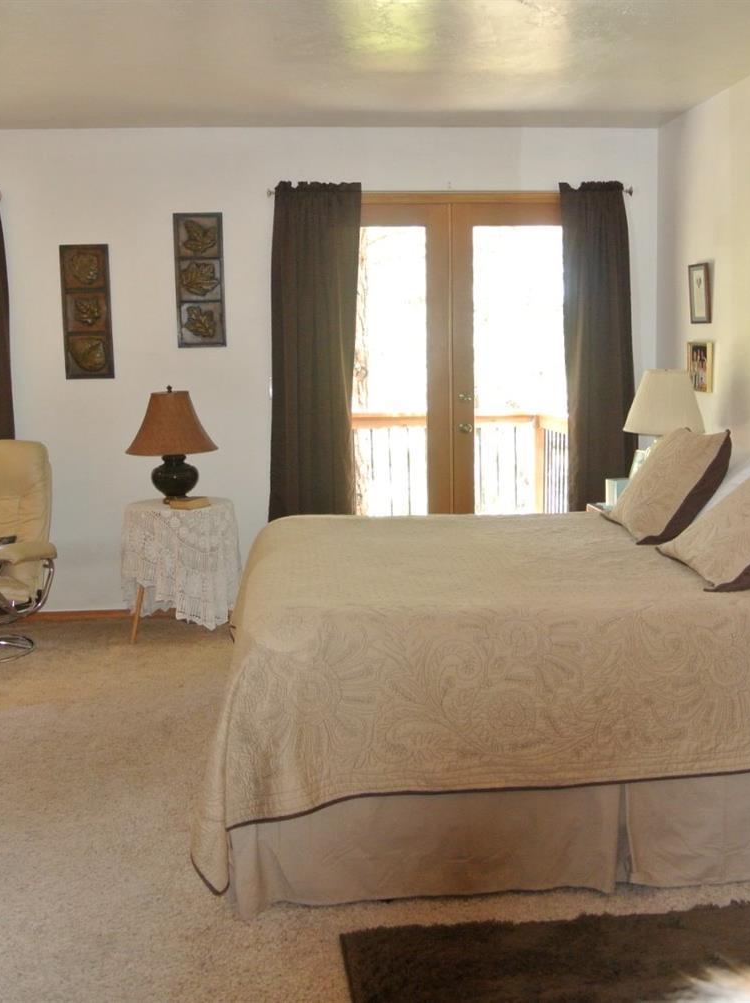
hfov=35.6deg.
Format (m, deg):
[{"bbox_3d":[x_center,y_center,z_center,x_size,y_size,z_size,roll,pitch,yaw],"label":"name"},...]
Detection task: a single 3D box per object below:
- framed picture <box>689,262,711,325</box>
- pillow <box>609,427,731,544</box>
[{"bbox_3d":[1.468,-0.936,5.263,0.025,0.275,0.210,-1,7,-5],"label":"framed picture"},{"bbox_3d":[0.980,-0.079,3.945,0.170,0.450,0.630,38,2,-9],"label":"pillow"}]

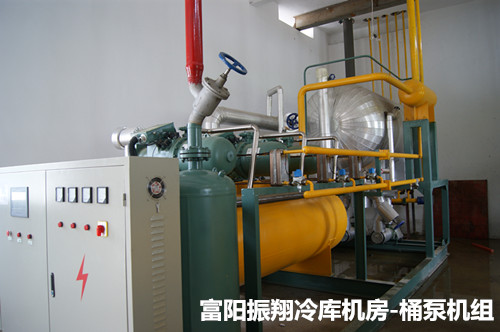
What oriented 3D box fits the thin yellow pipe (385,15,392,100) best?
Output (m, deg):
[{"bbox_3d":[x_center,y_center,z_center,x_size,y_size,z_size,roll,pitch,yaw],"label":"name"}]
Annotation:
[{"bbox_3d":[3.030,-2.310,8.170,0.042,1.950,0.042,-2,-1,32],"label":"thin yellow pipe"}]

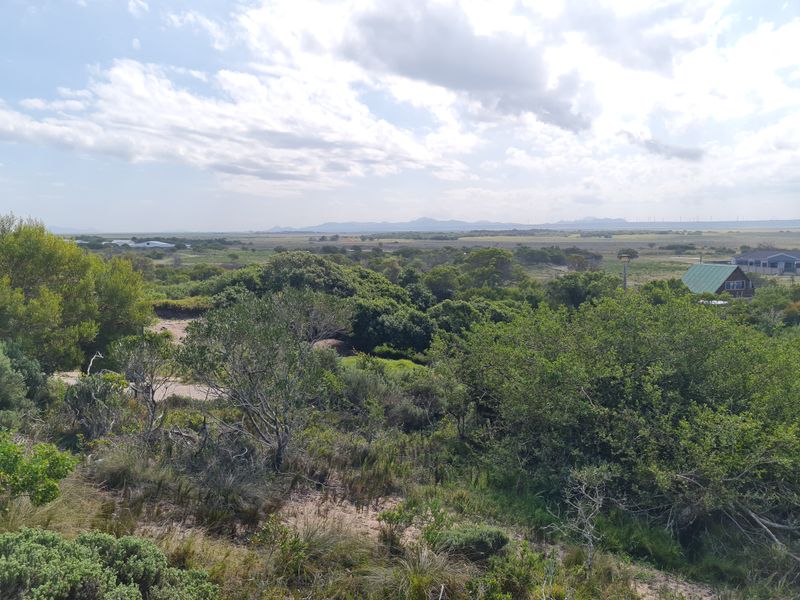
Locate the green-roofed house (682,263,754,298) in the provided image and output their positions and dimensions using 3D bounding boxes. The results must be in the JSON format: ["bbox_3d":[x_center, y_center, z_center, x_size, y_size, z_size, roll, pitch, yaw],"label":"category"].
[{"bbox_3d":[43.785,-2.525,84.192,8.300,4.800,6.900,-3,7,-25],"label":"green-roofed house"}]

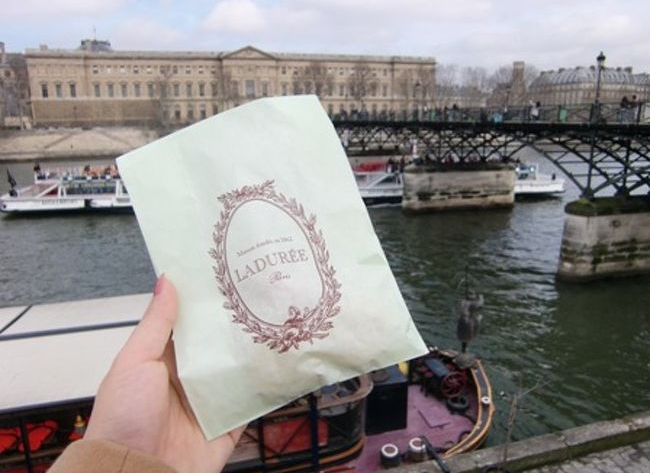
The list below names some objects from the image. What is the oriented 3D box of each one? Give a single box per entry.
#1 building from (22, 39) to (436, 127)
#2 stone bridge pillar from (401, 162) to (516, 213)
[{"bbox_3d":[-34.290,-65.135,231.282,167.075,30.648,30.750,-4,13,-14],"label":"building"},{"bbox_3d":[13.498,-4.904,52.189,12.300,4.151,2.973,-4,13,-14],"label":"stone bridge pillar"}]

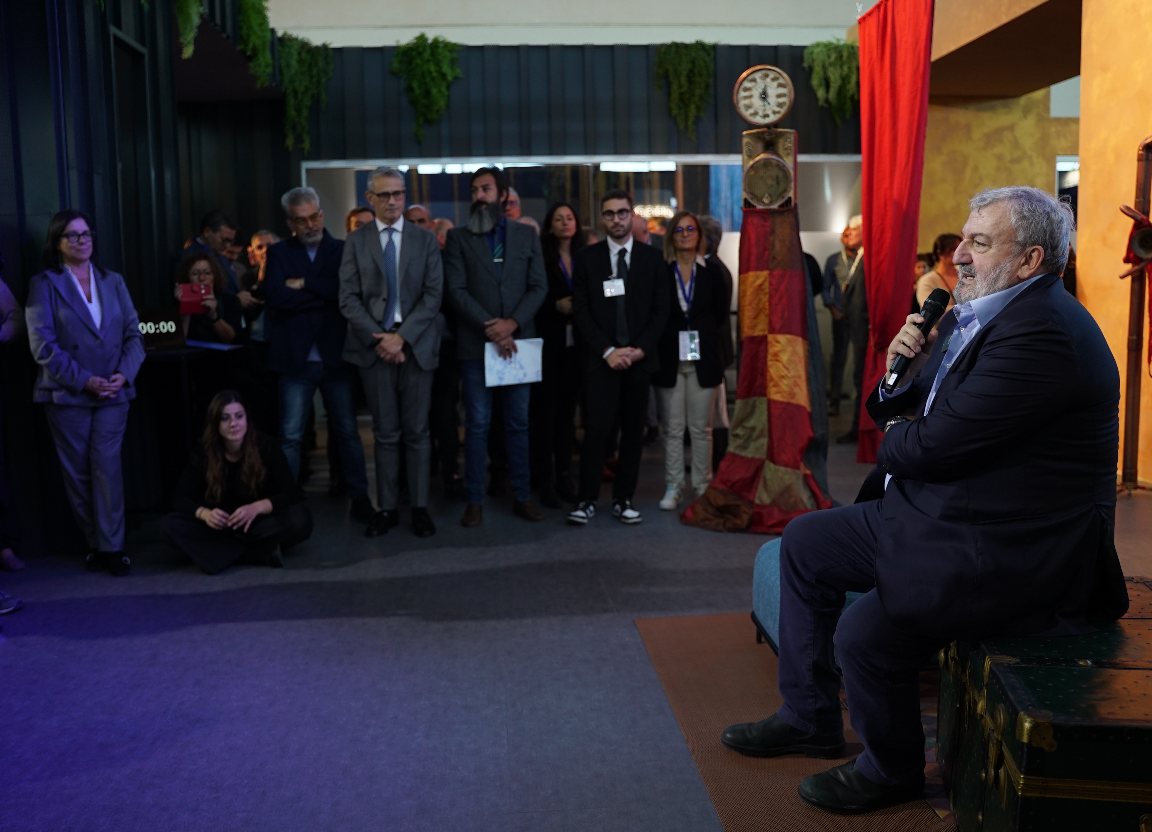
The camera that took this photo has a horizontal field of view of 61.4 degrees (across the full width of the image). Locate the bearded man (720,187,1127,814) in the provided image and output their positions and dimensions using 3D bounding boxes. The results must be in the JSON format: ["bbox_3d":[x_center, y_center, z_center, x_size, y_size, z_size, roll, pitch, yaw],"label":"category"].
[{"bbox_3d":[0.791,0.183,2.220,0.911,1.372,0.598,0,7,7],"label":"bearded man"}]

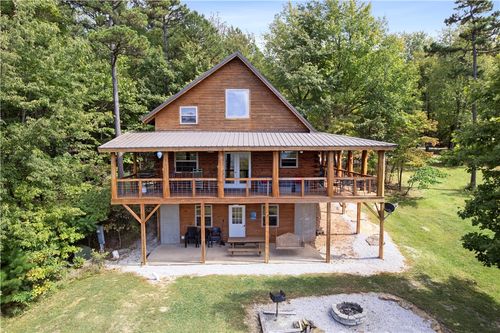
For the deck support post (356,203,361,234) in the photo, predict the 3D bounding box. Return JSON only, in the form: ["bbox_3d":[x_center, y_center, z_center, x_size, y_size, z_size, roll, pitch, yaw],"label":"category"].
[{"bbox_3d":[6.118,2.668,17.198,0.160,2.410,0.160,0,3,-1],"label":"deck support post"}]

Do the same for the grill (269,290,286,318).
[{"bbox_3d":[0.867,4.389,9.714,0.490,0.970,0.420,0,3,-1],"label":"grill"}]

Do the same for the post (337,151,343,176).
[{"bbox_3d":[5.984,-0.007,20.305,0.260,2.150,0.260,0,3,-1],"label":"post"}]

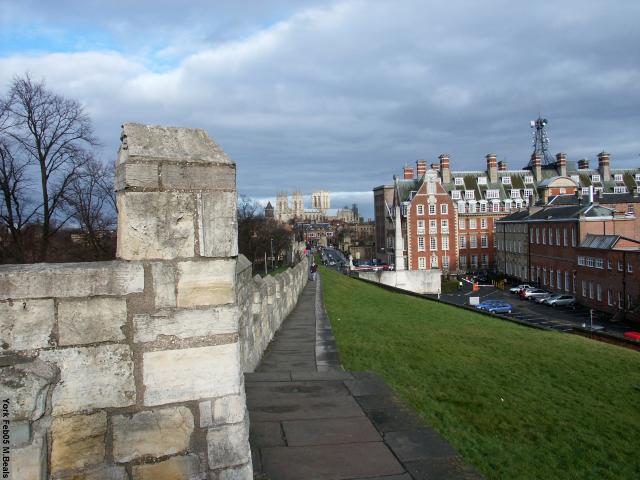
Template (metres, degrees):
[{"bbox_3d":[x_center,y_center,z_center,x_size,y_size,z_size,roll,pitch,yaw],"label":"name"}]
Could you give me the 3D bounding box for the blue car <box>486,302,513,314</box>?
[{"bbox_3d":[27.000,10.180,77.500,3.800,1.430,1.660,-1,1,-3],"label":"blue car"}]

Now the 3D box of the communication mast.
[{"bbox_3d":[60.900,-27.000,143.000,5.500,14.000,5.500,-1,1,0],"label":"communication mast"}]

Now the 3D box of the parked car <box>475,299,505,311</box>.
[{"bbox_3d":[26.800,10.160,81.300,4.300,1.430,1.720,-1,1,-3],"label":"parked car"}]

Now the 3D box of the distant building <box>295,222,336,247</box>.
[{"bbox_3d":[-3.500,-4.300,415.000,33.000,19.500,20.000,-1,1,0],"label":"distant building"}]

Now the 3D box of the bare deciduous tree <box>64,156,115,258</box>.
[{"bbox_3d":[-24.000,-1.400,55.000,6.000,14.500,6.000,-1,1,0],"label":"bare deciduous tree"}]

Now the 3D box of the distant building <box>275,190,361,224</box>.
[{"bbox_3d":[-3.000,-34.500,745.000,76.000,71.000,158.000,-1,1,32],"label":"distant building"}]

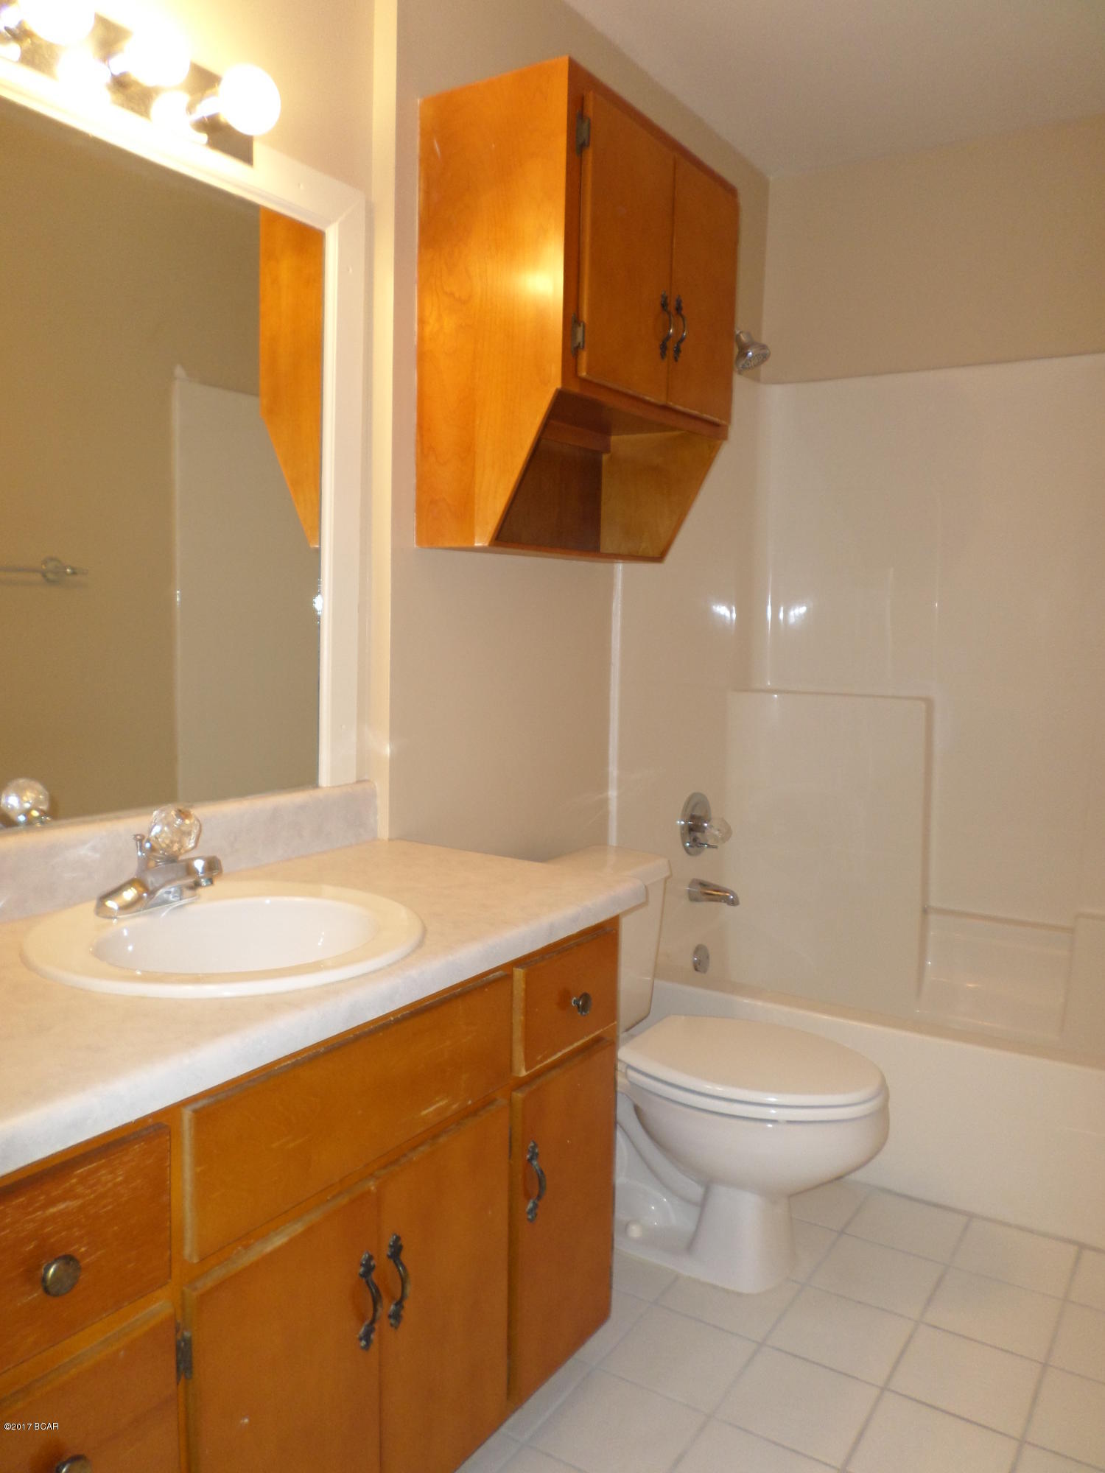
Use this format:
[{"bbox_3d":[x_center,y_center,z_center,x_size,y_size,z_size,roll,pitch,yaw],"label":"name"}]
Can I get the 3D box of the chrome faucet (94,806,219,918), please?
[{"bbox_3d":[-0.472,0.156,1.335,0.175,0.136,0.161,5,7,33],"label":"chrome faucet"}]

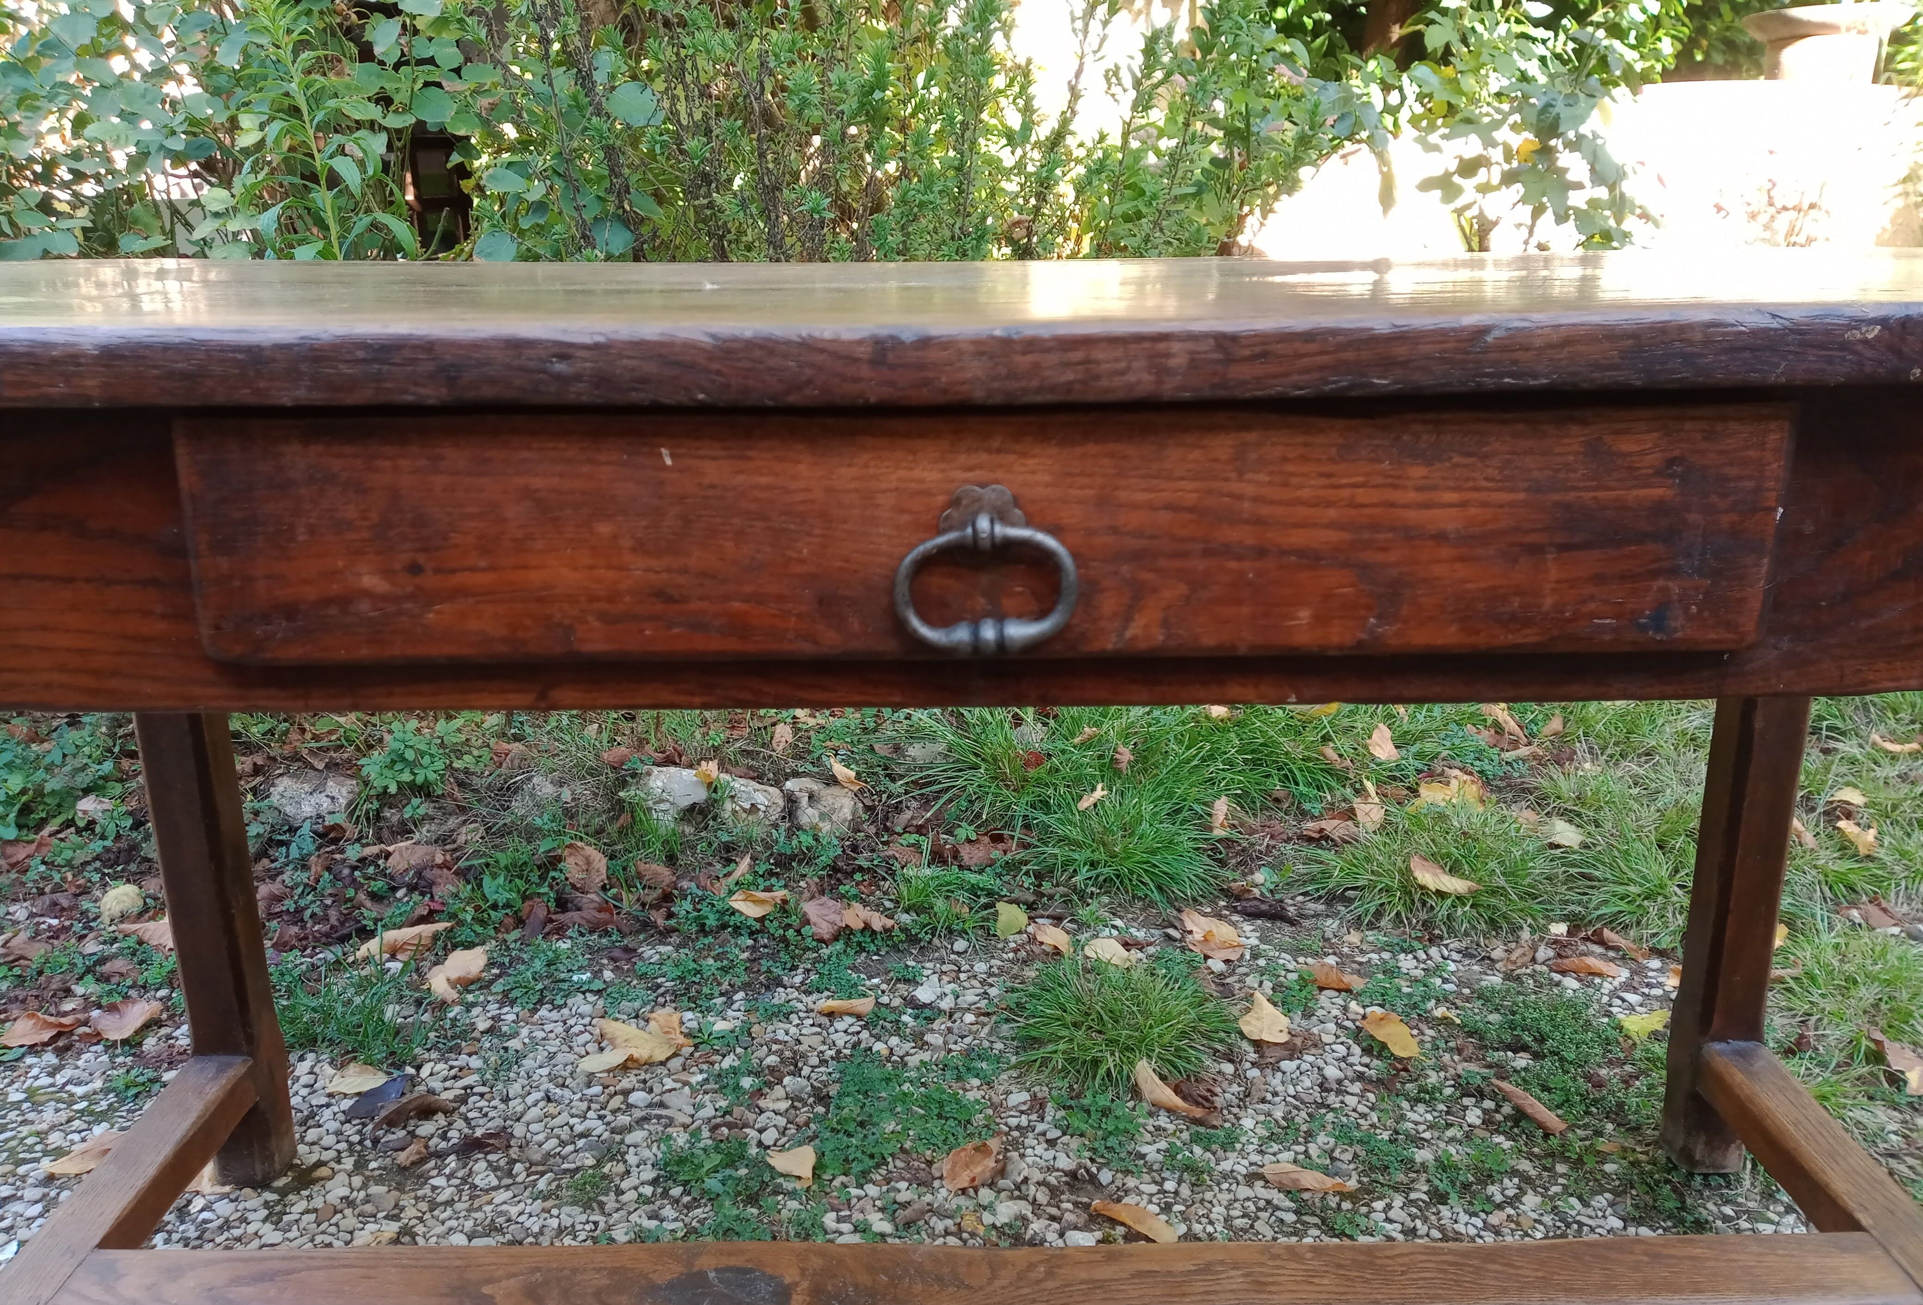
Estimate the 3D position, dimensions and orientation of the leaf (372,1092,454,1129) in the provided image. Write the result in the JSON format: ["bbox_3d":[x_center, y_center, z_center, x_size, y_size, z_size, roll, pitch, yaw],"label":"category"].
[{"bbox_3d":[-0.498,0.417,1.364,0.076,0.022,0.026,-7,17,-21],"label":"leaf"}]

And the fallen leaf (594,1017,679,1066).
[{"bbox_3d":[-0.318,0.382,1.474,0.085,0.025,0.052,7,18,24],"label":"fallen leaf"}]

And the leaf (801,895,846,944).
[{"bbox_3d":[-0.150,0.300,1.695,0.044,0.025,0.077,-6,17,-17],"label":"leaf"}]

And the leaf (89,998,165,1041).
[{"bbox_3d":[-0.846,0.373,1.524,0.070,0.029,0.046,-3,16,-9],"label":"leaf"}]

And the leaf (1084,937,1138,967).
[{"bbox_3d":[0.162,0.326,1.636,0.062,0.020,0.042,4,17,15],"label":"leaf"}]

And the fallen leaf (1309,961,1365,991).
[{"bbox_3d":[0.390,0.340,1.570,0.055,0.020,0.030,11,20,33],"label":"fallen leaf"}]

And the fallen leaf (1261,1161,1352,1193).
[{"bbox_3d":[0.290,0.440,1.258,0.077,0.017,0.034,4,17,15],"label":"fallen leaf"}]

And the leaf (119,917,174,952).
[{"bbox_3d":[-0.892,0.314,1.662,0.075,0.024,0.050,1,16,5],"label":"leaf"}]

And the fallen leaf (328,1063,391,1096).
[{"bbox_3d":[-0.565,0.402,1.413,0.054,0.016,0.032,2,17,10],"label":"fallen leaf"}]

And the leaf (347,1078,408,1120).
[{"bbox_3d":[-0.539,0.412,1.385,0.072,0.018,0.037,-16,22,-43],"label":"leaf"}]

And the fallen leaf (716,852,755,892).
[{"bbox_3d":[-0.270,0.262,1.786,0.055,0.035,0.030,-16,22,-43],"label":"fallen leaf"}]

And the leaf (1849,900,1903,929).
[{"bbox_3d":[1.036,0.297,1.700,0.063,0.020,0.040,9,19,31],"label":"leaf"}]

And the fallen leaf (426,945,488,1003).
[{"bbox_3d":[-0.532,0.340,1.590,0.054,0.025,0.085,4,17,16],"label":"fallen leaf"}]

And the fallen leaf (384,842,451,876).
[{"bbox_3d":[-0.675,0.256,1.862,0.083,0.025,0.048,-5,17,-14],"label":"fallen leaf"}]

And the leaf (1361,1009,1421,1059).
[{"bbox_3d":[0.427,0.373,1.472,0.038,0.020,0.068,-10,19,-28],"label":"leaf"}]

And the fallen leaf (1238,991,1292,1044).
[{"bbox_3d":[0.299,0.359,1.477,0.052,0.020,0.074,-1,16,-2],"label":"fallen leaf"}]

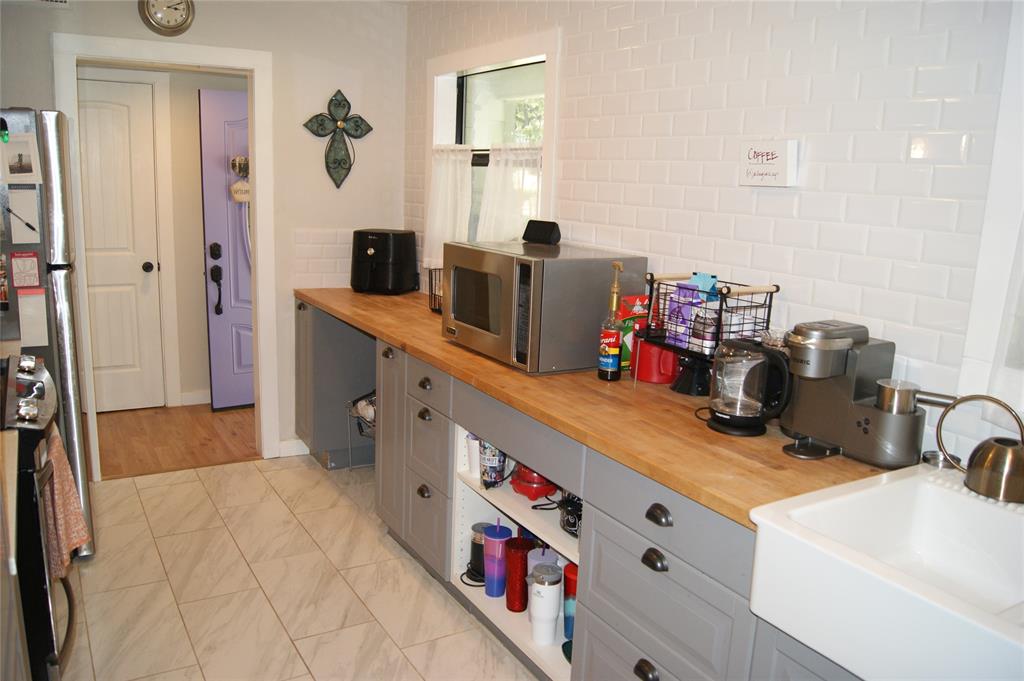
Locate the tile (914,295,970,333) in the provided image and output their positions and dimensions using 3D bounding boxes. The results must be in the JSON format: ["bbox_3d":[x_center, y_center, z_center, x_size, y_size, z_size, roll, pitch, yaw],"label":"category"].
[{"bbox_3d":[1.026,-0.064,1.829,0.009,0.075,0.150,-5,14,-31],"label":"tile"}]

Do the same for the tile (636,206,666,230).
[{"bbox_3d":[0.489,-0.427,2.705,0.010,0.079,0.153,-5,14,-32],"label":"tile"}]

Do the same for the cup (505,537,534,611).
[{"bbox_3d":[0.024,0.811,2.654,0.100,0.255,0.100,2,12,0],"label":"cup"}]

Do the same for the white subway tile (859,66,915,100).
[{"bbox_3d":[0.928,-0.634,1.905,0.010,0.076,0.152,-5,14,-32],"label":"white subway tile"}]

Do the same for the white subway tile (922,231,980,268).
[{"bbox_3d":[1.050,-0.220,1.837,0.010,0.077,0.137,-6,15,-32],"label":"white subway tile"}]

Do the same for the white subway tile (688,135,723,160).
[{"bbox_3d":[0.615,-0.610,2.453,0.009,0.076,0.150,-5,14,-32],"label":"white subway tile"}]

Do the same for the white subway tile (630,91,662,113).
[{"bbox_3d":[0.468,-0.834,2.695,0.009,0.076,0.152,-7,15,-32],"label":"white subway tile"}]

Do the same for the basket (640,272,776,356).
[{"bbox_3d":[0.586,-0.088,2.292,0.235,0.205,0.330,-5,14,-32],"label":"basket"}]

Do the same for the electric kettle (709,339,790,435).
[{"bbox_3d":[0.638,0.124,2.043,0.218,0.235,0.160,12,15,38],"label":"electric kettle"}]

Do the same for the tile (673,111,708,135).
[{"bbox_3d":[0.584,-0.703,2.509,0.010,0.077,0.151,-6,15,-32],"label":"tile"}]

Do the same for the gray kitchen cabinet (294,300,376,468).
[{"bbox_3d":[-0.870,0.205,4.388,0.620,0.890,0.320,-5,14,-32],"label":"gray kitchen cabinet"}]

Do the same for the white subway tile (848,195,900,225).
[{"bbox_3d":[0.924,-0.334,1.957,0.009,0.075,0.150,-5,14,-31],"label":"white subway tile"}]

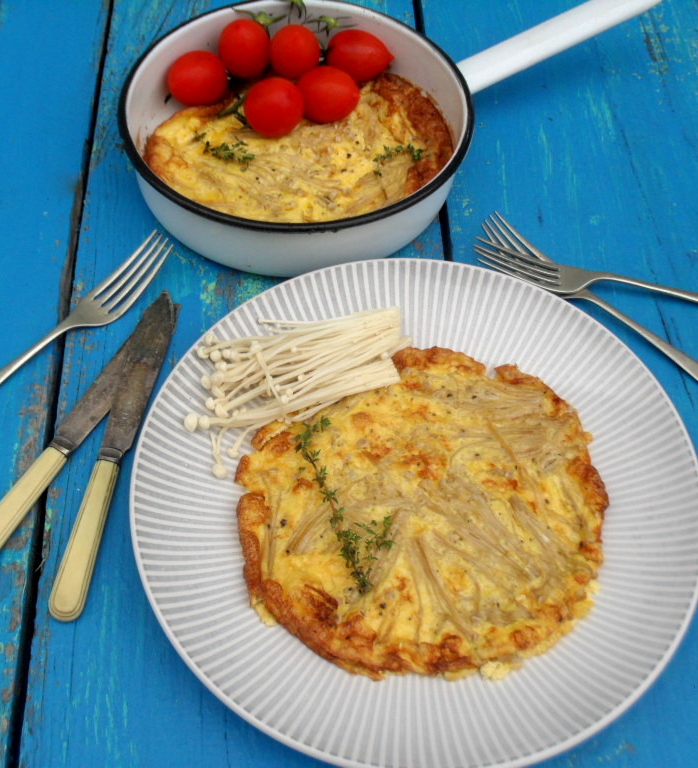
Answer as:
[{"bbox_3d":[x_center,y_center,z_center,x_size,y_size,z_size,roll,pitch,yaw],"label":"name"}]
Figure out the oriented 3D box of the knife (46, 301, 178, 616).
[{"bbox_3d":[-0.119,0.028,0.536,0.022,0.013,0.198,8,58,3],"label":"knife"}]

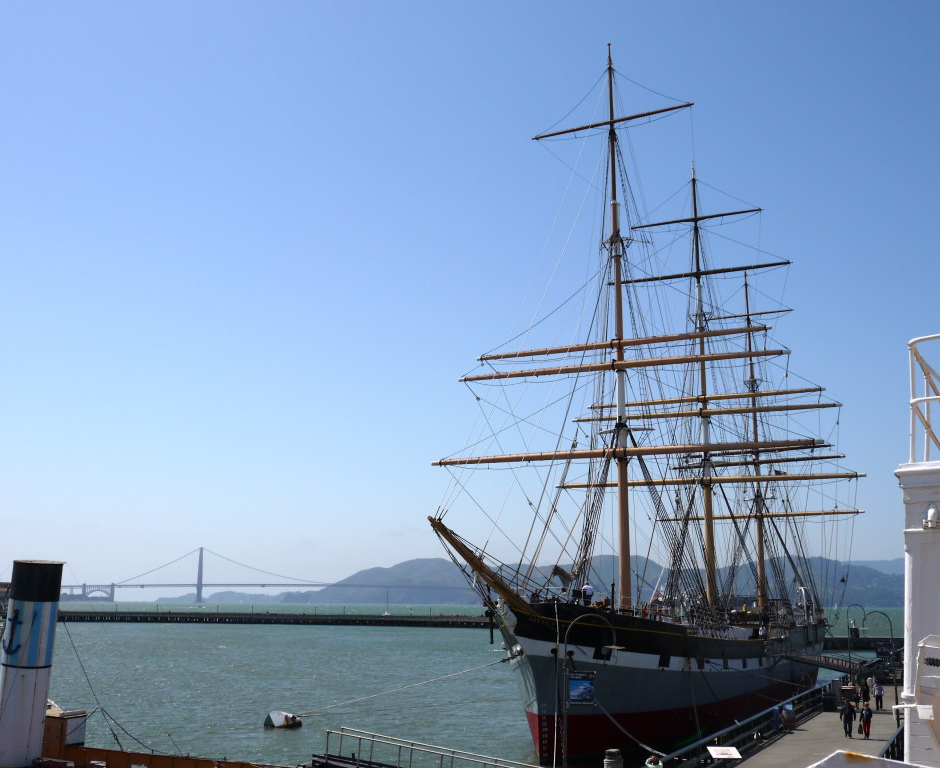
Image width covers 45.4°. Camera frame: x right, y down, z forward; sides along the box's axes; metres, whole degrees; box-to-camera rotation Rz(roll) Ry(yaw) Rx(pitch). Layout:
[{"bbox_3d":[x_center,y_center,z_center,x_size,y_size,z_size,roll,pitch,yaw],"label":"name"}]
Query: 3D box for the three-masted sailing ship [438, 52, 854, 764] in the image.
[{"bbox_3d":[17.622,2.260,91.455,27.000,47.000,91.500,-5,-12,25],"label":"three-masted sailing ship"}]

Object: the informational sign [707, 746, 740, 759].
[{"bbox_3d":[9.212,13.347,40.654,1.110,0.060,0.620,3,25,-14],"label":"informational sign"}]

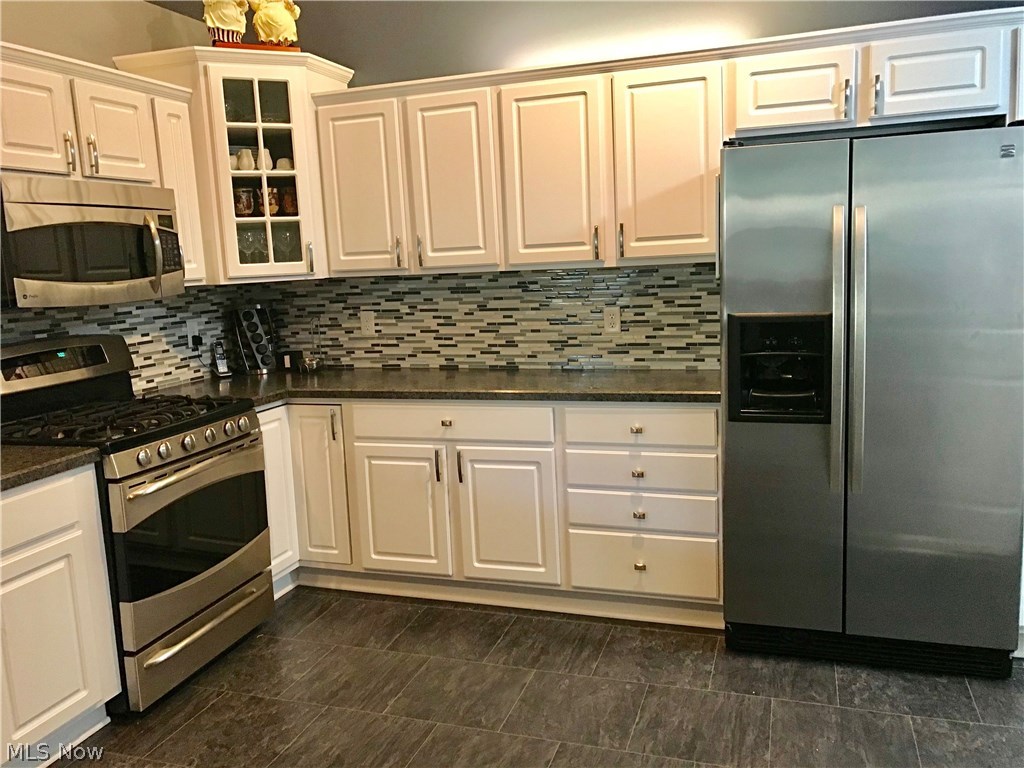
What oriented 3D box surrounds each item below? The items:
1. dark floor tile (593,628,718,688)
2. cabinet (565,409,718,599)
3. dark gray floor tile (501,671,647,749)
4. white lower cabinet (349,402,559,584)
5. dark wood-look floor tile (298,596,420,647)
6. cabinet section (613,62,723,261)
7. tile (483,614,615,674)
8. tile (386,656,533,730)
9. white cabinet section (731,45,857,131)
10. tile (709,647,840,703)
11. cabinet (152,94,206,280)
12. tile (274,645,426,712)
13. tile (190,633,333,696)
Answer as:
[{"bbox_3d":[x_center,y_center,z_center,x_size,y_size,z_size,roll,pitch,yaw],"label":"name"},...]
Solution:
[{"bbox_3d":[0.527,0.986,2.986,0.397,0.010,0.394,0,10,18],"label":"dark floor tile"},{"bbox_3d":[0.587,0.401,3.402,0.607,0.768,0.615,0,10,19],"label":"cabinet"},{"bbox_3d":[0.213,1.049,2.681,0.397,0.010,0.394,0,10,18],"label":"dark gray floor tile"},{"bbox_3d":[-0.139,0.397,3.647,0.916,0.768,0.615,0,10,19],"label":"white lower cabinet"},{"bbox_3d":[-0.610,0.977,3.365,0.397,0.010,0.394,0,10,18],"label":"dark wood-look floor tile"},{"bbox_3d":[0.635,-0.861,3.325,0.415,0.725,0.310,0,9,18],"label":"cabinet section"},{"bbox_3d":[0.148,0.980,3.104,0.399,0.010,0.390,0,10,19],"label":"tile"},{"bbox_3d":[-0.167,1.046,2.805,0.399,0.010,0.390,0,10,19],"label":"tile"},{"bbox_3d":[1.069,-1.089,3.143,0.450,0.270,0.310,0,9,18],"label":"white cabinet section"},{"bbox_3d":[0.906,0.989,2.860,0.397,0.010,0.394,0,10,18],"label":"tile"},{"bbox_3d":[-1.492,-0.776,3.397,0.328,0.746,0.222,0,10,19],"label":"cabinet"},{"bbox_3d":[-0.545,1.043,2.933,0.397,0.010,0.394,0,10,18],"label":"tile"},{"bbox_3d":[-0.924,1.040,3.060,0.397,0.010,0.394,0,10,18],"label":"tile"}]

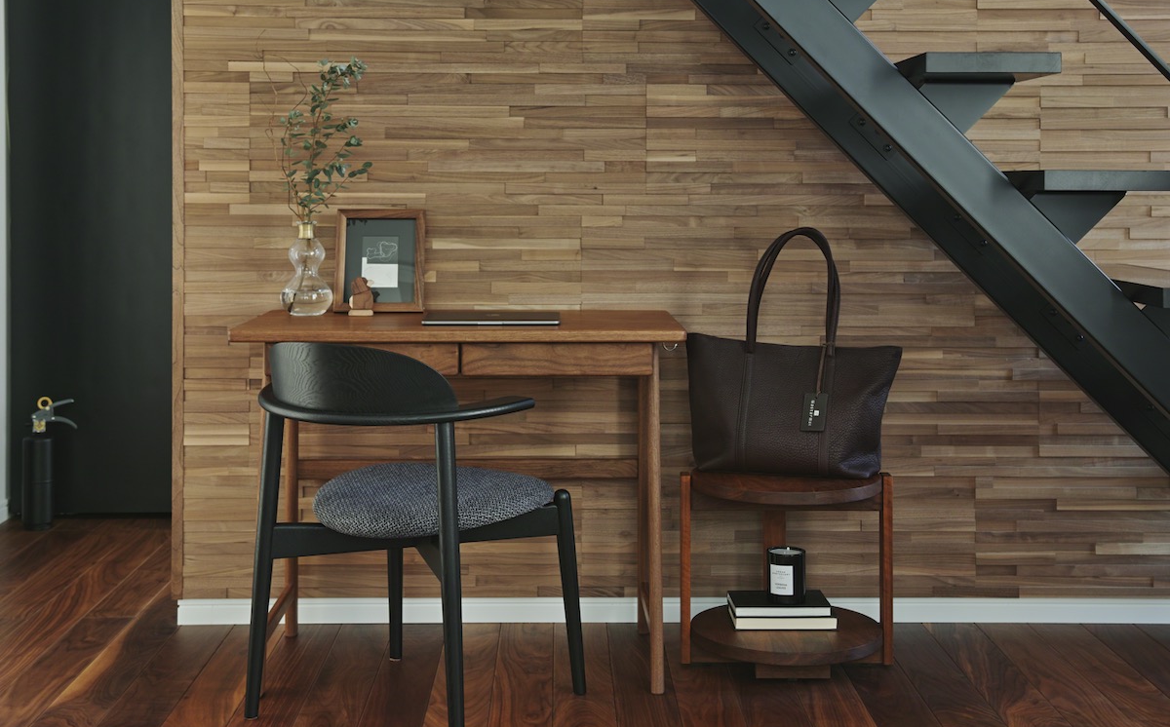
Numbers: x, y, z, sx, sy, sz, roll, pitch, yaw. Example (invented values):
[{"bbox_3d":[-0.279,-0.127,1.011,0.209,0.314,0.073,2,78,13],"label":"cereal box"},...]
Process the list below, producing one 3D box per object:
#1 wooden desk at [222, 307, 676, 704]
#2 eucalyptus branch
[{"bbox_3d":[-0.253,0.273,2.955,0.900,0.730,0.460,0,5,-1],"label":"wooden desk"},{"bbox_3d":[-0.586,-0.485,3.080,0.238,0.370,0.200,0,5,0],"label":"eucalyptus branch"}]

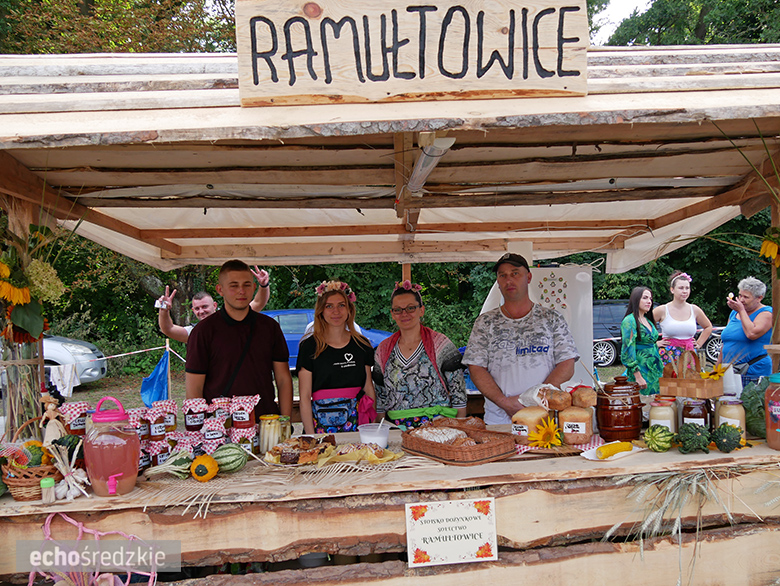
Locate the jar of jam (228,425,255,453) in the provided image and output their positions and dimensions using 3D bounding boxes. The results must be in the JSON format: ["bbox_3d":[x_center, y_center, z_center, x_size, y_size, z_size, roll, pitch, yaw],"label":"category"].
[{"bbox_3d":[-0.590,0.586,2.544,0.095,0.112,0.095,-2,1,-12],"label":"jar of jam"}]

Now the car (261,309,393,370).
[{"bbox_3d":[-1.514,1.060,13.000,4.100,1.450,1.720,-2,1,7],"label":"car"}]

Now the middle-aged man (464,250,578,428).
[{"bbox_3d":[0.640,0.704,3.098,0.570,1.800,0.360,-2,1,6],"label":"middle-aged man"}]

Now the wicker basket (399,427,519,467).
[{"bbox_3d":[0.247,0.577,2.421,0.325,0.066,0.420,-3,1,-44],"label":"wicker basket"}]

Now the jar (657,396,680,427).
[{"bbox_3d":[1.116,0.500,2.539,0.103,0.148,0.103,-2,1,14],"label":"jar"}]

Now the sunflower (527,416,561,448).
[{"bbox_3d":[0.582,0.524,2.361,0.125,0.118,0.055,-2,-12,8],"label":"sunflower"}]

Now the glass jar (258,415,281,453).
[{"bbox_3d":[-0.491,0.578,2.580,0.087,0.140,0.087,-2,1,0],"label":"glass jar"}]

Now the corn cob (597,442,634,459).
[{"bbox_3d":[0.802,0.558,2.235,0.157,0.041,0.041,-3,1,-28],"label":"corn cob"}]

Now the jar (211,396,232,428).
[{"bbox_3d":[-0.699,0.502,2.620,0.095,0.115,0.095,-3,2,-20],"label":"jar"}]

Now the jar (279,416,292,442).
[{"bbox_3d":[-0.454,0.582,2.680,0.075,0.117,0.075,-2,1,0],"label":"jar"}]

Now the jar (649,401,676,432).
[{"bbox_3d":[1.056,0.503,2.445,0.103,0.148,0.103,-2,1,14],"label":"jar"}]

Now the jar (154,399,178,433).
[{"bbox_3d":[-0.889,0.487,2.500,0.100,0.118,0.100,-3,1,-18],"label":"jar"}]

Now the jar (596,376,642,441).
[{"bbox_3d":[0.942,0.474,2.590,0.178,0.235,0.174,-2,1,0],"label":"jar"}]

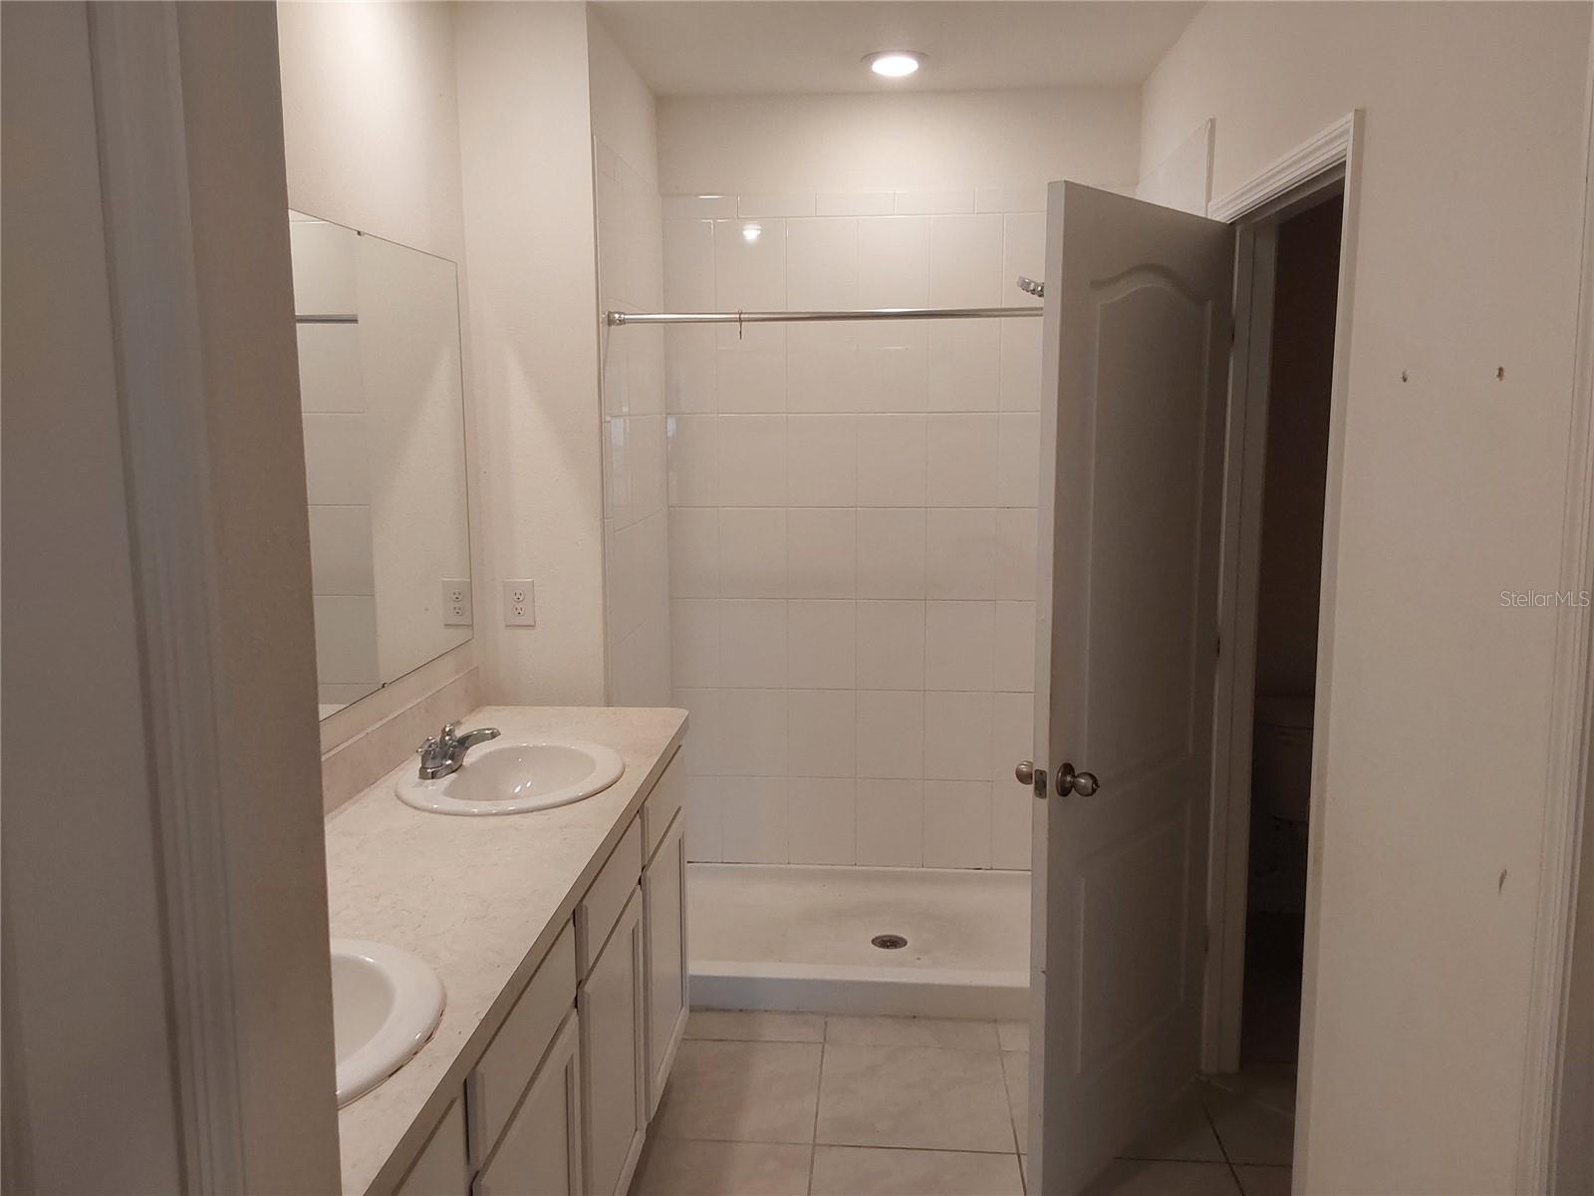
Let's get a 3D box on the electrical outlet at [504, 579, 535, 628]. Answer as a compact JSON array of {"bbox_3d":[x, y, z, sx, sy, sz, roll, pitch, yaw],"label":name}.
[{"bbox_3d":[-0.734,0.016,3.411,0.081,0.123,0.010,0,8,4],"label":"electrical outlet"}]

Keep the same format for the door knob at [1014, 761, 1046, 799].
[{"bbox_3d":[0.474,0.351,2.570,0.066,0.062,0.062,7,11,40],"label":"door knob"}]

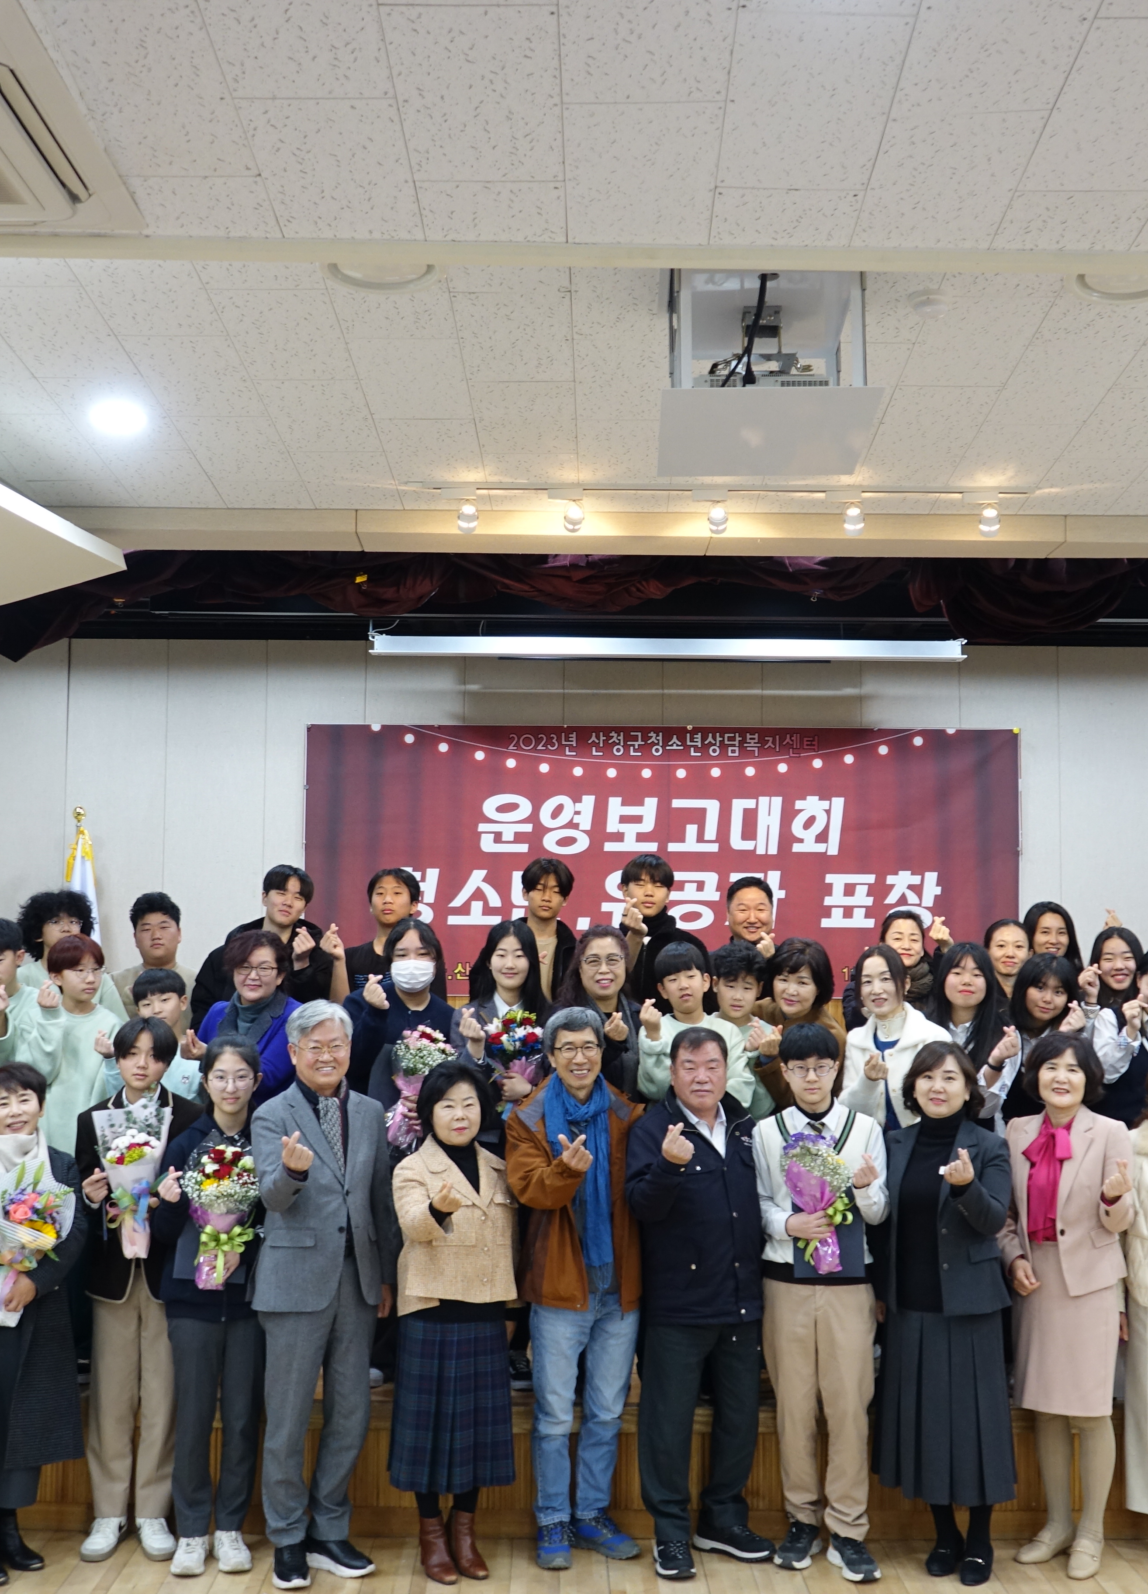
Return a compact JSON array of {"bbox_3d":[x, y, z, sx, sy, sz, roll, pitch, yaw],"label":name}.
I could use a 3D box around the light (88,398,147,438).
[{"bbox_3d":[-1.354,-1.124,5.326,0.170,0.050,0.170,0,-5,1],"label":"light"}]

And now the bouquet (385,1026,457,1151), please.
[{"bbox_3d":[-0.521,0.985,6.060,0.250,0.420,0.240,7,-5,1],"label":"bouquet"}]

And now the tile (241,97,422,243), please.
[{"bbox_3d":[-0.474,-1.249,3.588,0.300,0.018,0.580,1,-9,1],"label":"tile"}]

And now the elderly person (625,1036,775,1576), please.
[{"bbox_3d":[0.395,1.579,5.707,0.460,1.660,0.420,1,-5,-6],"label":"elderly person"}]

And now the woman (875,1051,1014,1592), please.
[{"bbox_3d":[1.159,1.593,5.605,0.450,1.620,0.400,0,-5,7],"label":"woman"}]

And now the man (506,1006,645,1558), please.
[{"bbox_3d":[0.003,1.549,5.790,0.450,1.730,0.420,1,-5,-4],"label":"man"}]

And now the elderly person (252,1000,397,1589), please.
[{"bbox_3d":[-0.780,1.509,5.596,0.470,1.724,0.360,2,-5,-19],"label":"elderly person"}]

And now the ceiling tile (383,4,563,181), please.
[{"bbox_3d":[-0.172,-1.284,3.287,0.300,0.020,0.600,1,-8,1],"label":"ceiling tile"}]

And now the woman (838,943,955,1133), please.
[{"bbox_3d":[1.157,1.294,6.440,0.450,1.550,0.330,-1,-6,13],"label":"woman"}]

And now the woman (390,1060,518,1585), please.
[{"bbox_3d":[-0.376,1.615,5.592,0.410,1.570,0.380,2,-5,-13],"label":"woman"}]

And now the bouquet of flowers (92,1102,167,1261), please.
[{"bbox_3d":[-1.418,1.225,5.720,0.240,0.490,0.180,8,-5,-8],"label":"bouquet of flowers"}]

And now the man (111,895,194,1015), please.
[{"bbox_3d":[-1.601,1.224,6.814,0.460,1.710,0.370,1,-5,-6],"label":"man"}]

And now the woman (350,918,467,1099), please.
[{"bbox_3d":[-0.603,1.225,6.260,0.440,1.600,0.360,1,-5,-6],"label":"woman"}]

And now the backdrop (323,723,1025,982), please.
[{"bbox_3d":[0.543,0.394,10.912,4.357,1.637,0.030,0,-5,0],"label":"backdrop"}]

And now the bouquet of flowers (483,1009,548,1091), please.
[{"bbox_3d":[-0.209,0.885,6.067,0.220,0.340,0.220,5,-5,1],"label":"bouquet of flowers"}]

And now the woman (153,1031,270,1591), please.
[{"bbox_3d":[-1.141,1.591,5.658,0.410,1.620,0.360,1,-5,-9],"label":"woman"}]

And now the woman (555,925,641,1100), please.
[{"bbox_3d":[0.105,1.279,6.508,0.470,1.590,0.330,0,-5,-1],"label":"woman"}]

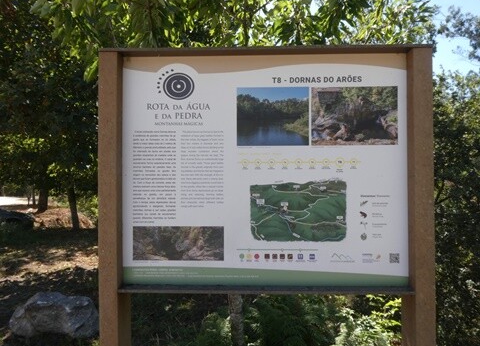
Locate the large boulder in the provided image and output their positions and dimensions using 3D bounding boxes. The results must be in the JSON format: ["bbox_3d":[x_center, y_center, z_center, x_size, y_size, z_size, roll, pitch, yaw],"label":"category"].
[{"bbox_3d":[-1.870,1.430,3.420,0.830,0.380,0.570,0,-1,-9],"label":"large boulder"}]

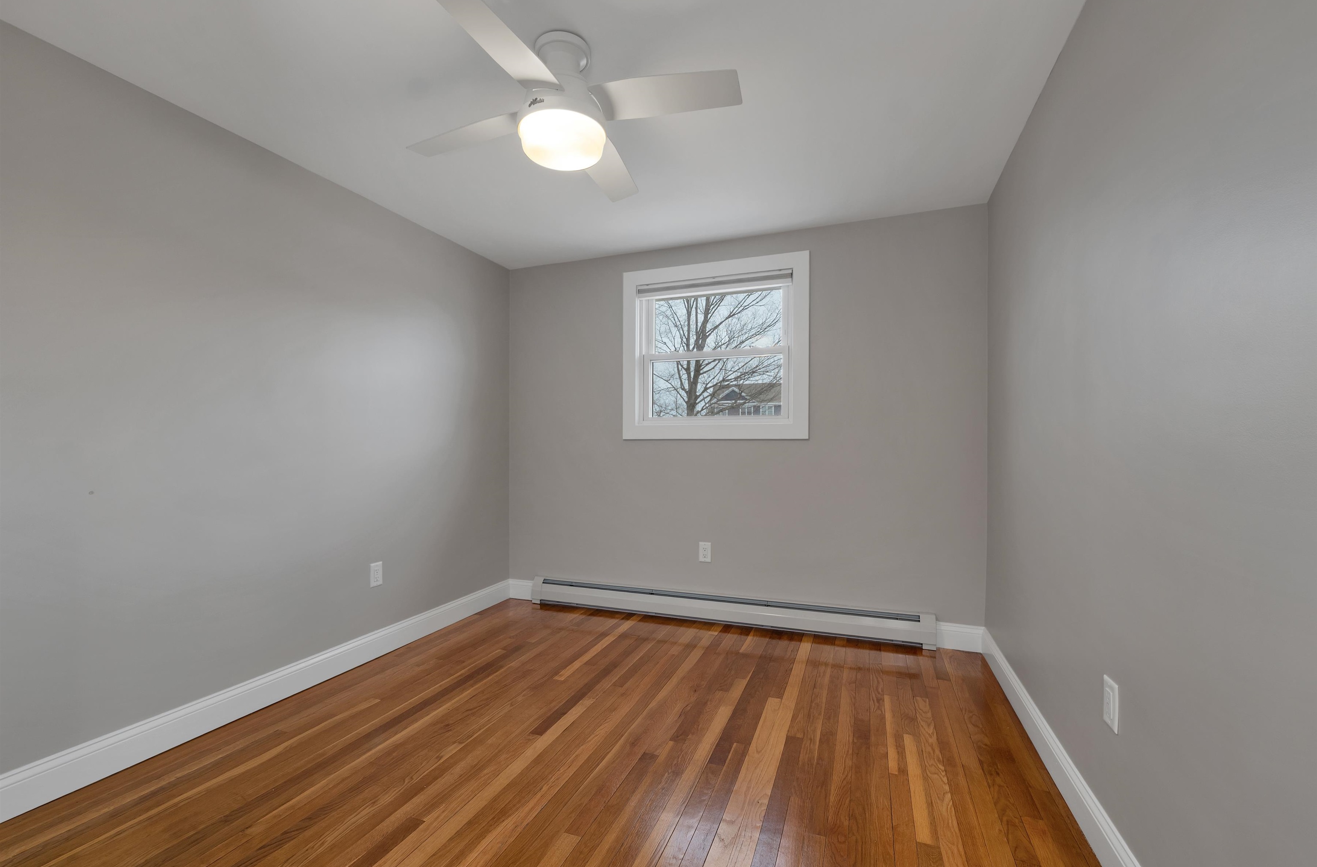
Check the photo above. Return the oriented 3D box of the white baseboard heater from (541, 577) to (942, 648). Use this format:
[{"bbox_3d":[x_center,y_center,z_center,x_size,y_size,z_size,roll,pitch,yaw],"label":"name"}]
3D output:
[{"bbox_3d":[0.297,1.059,3.319,2.475,0.174,0.066,0,-1,21],"label":"white baseboard heater"}]

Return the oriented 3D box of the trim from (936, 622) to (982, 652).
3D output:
[{"bbox_3d":[1.559,1.061,2.844,0.222,0.134,0.015,0,-1,21],"label":"trim"}]

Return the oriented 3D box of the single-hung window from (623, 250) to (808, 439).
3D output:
[{"bbox_3d":[0.332,-0.506,3.394,1.165,1.085,0.100,0,-1,21],"label":"single-hung window"}]

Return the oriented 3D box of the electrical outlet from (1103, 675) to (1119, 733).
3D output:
[{"bbox_3d":[1.143,0.684,1.393,0.008,0.117,0.074,0,-1,21],"label":"electrical outlet"}]

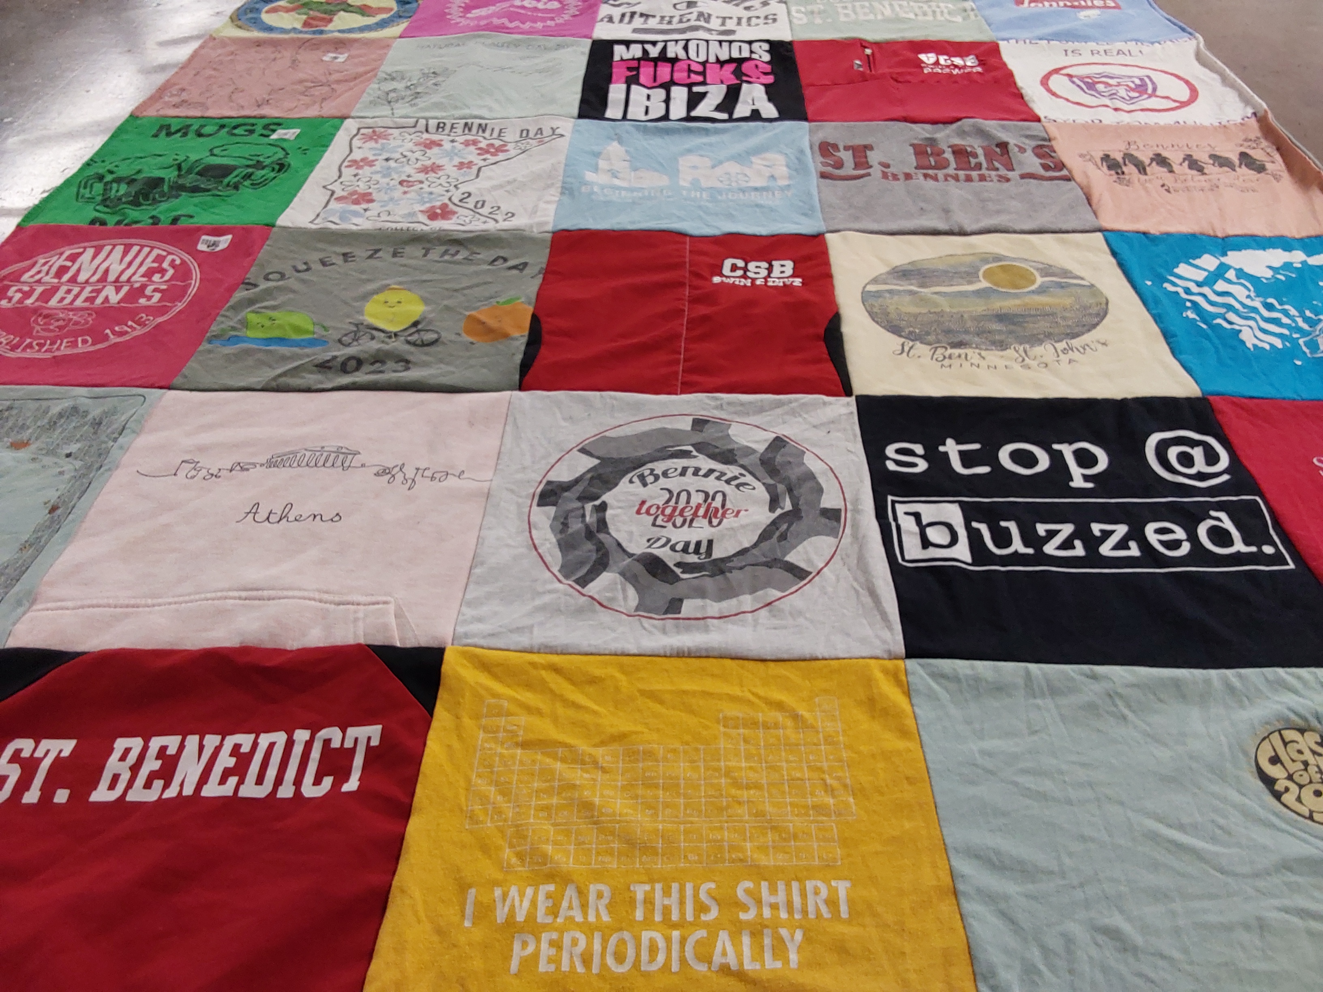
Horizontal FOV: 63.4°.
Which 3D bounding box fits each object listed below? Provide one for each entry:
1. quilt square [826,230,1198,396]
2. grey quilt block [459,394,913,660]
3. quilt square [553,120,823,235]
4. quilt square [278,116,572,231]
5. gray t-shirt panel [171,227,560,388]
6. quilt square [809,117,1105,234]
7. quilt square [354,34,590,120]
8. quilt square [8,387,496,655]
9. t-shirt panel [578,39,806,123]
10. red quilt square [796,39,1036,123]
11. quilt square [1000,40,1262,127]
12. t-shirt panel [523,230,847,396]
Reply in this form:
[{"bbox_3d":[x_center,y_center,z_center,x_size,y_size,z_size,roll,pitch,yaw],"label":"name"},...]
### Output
[{"bbox_3d":[0.356,-0.204,1.147,0.334,0.020,0.338,0,41,1],"label":"quilt square"},{"bbox_3d":[0.016,0.009,0.906,0.334,0.020,0.330,1,41,2],"label":"grey quilt block"},{"bbox_3d":[0.038,-0.427,1.408,0.334,0.020,0.346,1,41,2],"label":"quilt square"},{"bbox_3d":[-0.294,-0.433,1.419,0.339,0.020,0.345,1,41,2],"label":"quilt square"},{"bbox_3d":[-0.305,-0.212,1.164,0.339,0.020,0.337,1,41,2],"label":"gray t-shirt panel"},{"bbox_3d":[0.367,-0.424,1.401,0.330,0.020,0.340,1,41,1],"label":"quilt square"},{"bbox_3d":[-0.285,-0.660,1.681,0.335,0.020,0.354,1,41,2],"label":"quilt square"},{"bbox_3d":[-0.315,0.005,0.914,0.334,0.020,0.332,1,41,1],"label":"quilt square"},{"bbox_3d":[0.048,-0.653,1.669,0.338,0.020,0.351,1,41,2],"label":"t-shirt panel"},{"bbox_3d":[0.382,-0.647,1.658,0.337,0.020,0.348,1,41,2],"label":"red quilt square"},{"bbox_3d":[0.714,-0.640,1.646,0.334,0.020,0.345,2,41,3],"label":"quilt square"},{"bbox_3d":[0.027,-0.207,1.154,0.331,0.020,0.334,1,41,2],"label":"t-shirt panel"}]

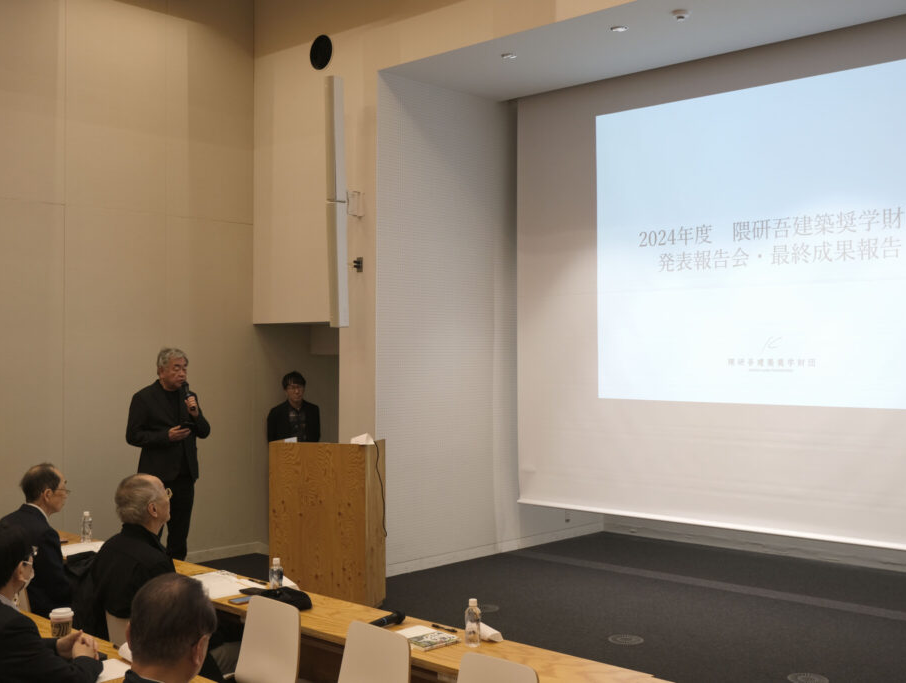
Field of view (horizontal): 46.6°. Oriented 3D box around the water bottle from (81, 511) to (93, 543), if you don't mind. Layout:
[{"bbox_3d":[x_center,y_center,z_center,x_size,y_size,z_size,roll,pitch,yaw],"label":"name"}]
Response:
[{"bbox_3d":[-2.075,1.052,5.976,0.059,0.176,0.059,-1,-1,43],"label":"water bottle"}]

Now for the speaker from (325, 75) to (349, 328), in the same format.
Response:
[{"bbox_3d":[-0.909,-1.094,8.297,0.105,1.970,0.135,-1,1,33],"label":"speaker"}]

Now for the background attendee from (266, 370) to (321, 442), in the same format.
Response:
[{"bbox_3d":[-1.284,1.061,8.490,0.480,1.640,0.280,0,-1,-16],"label":"background attendee"}]

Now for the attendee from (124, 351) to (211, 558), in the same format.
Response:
[{"bbox_3d":[-1.878,0.943,6.940,0.420,1.820,0.560,-1,-1,40],"label":"attendee"}]

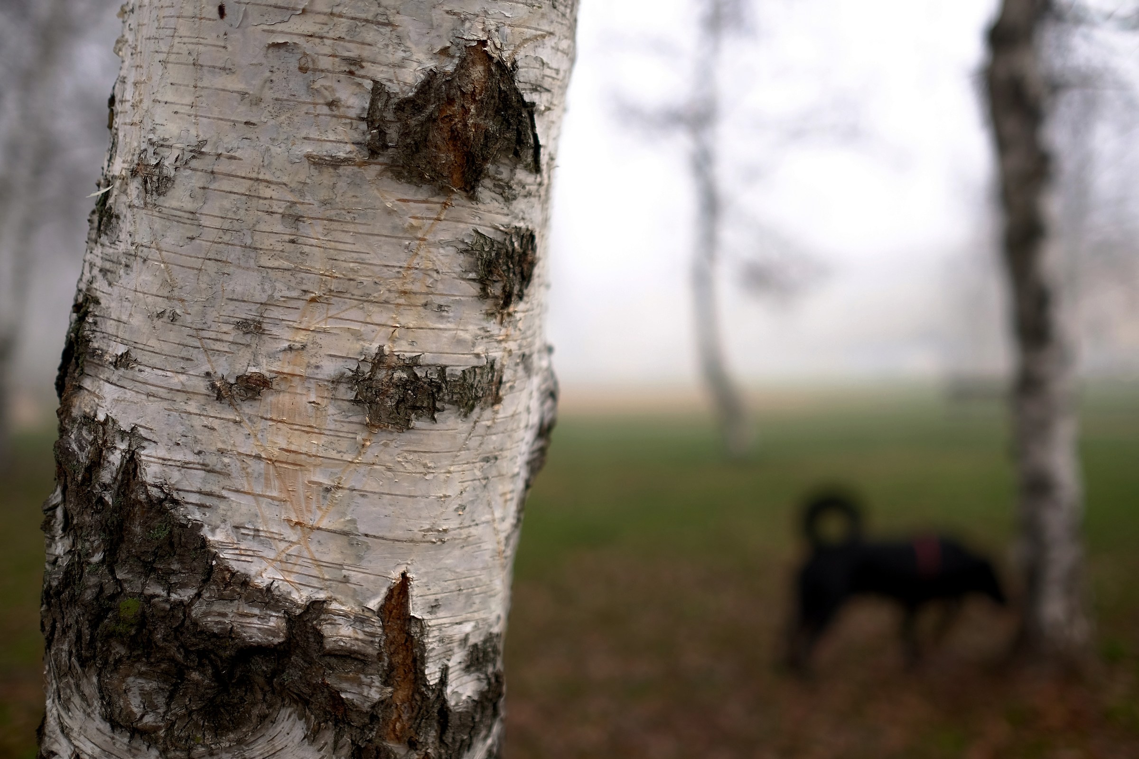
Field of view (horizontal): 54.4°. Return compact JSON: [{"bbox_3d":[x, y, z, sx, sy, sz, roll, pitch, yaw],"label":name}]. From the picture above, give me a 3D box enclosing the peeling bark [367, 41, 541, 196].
[{"bbox_3d":[-0.060,-0.140,0.600,0.103,0.080,0.026,6,0,-37],"label":"peeling bark"}]

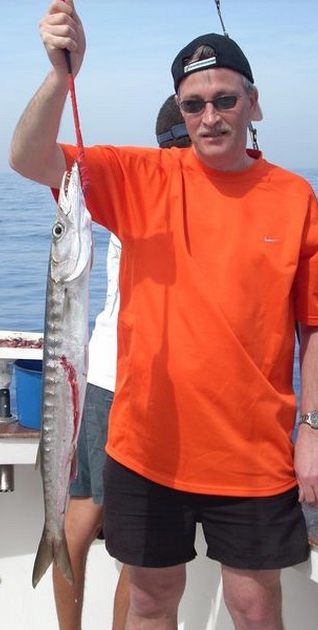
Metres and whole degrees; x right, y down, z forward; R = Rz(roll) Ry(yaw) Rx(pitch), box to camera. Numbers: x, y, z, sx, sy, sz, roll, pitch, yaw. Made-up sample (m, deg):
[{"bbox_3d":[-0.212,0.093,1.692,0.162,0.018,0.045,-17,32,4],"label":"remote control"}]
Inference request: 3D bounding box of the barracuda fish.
[{"bbox_3d":[-0.163,0.113,1.674,0.081,0.742,0.058,6,9,11],"label":"barracuda fish"}]

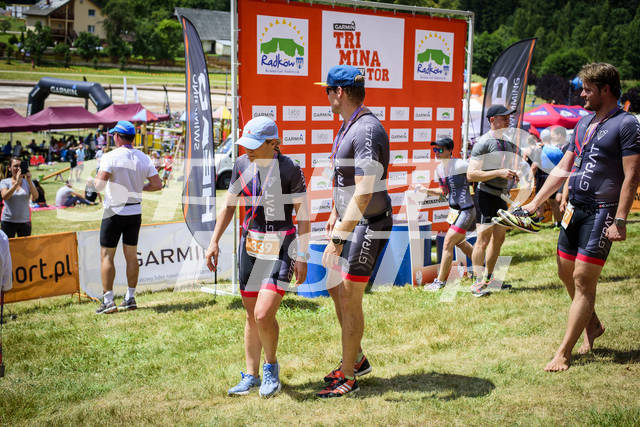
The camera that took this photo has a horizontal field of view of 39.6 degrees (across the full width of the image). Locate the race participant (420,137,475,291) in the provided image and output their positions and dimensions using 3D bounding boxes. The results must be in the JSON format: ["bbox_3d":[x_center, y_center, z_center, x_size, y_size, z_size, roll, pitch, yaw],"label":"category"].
[{"bbox_3d":[1.395,-0.032,9.500,0.640,1.640,0.470,-7,14,-38],"label":"race participant"}]

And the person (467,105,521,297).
[{"bbox_3d":[1.688,-0.146,8.650,0.540,1.810,0.430,-4,13,-30],"label":"person"}]

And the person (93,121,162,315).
[{"bbox_3d":[-1.831,0.009,8.370,0.630,1.790,0.430,-2,12,-21],"label":"person"}]

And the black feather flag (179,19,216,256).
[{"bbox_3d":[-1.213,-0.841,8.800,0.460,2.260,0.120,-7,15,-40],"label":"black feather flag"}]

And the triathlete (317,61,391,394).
[{"bbox_3d":[0.179,0.097,5.060,0.430,1.870,0.500,-1,12,-17],"label":"triathlete"}]

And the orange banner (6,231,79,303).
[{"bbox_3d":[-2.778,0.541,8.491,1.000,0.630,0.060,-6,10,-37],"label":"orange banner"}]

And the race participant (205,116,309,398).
[{"bbox_3d":[-0.356,0.233,5.060,0.570,1.620,0.420,7,12,23],"label":"race participant"}]

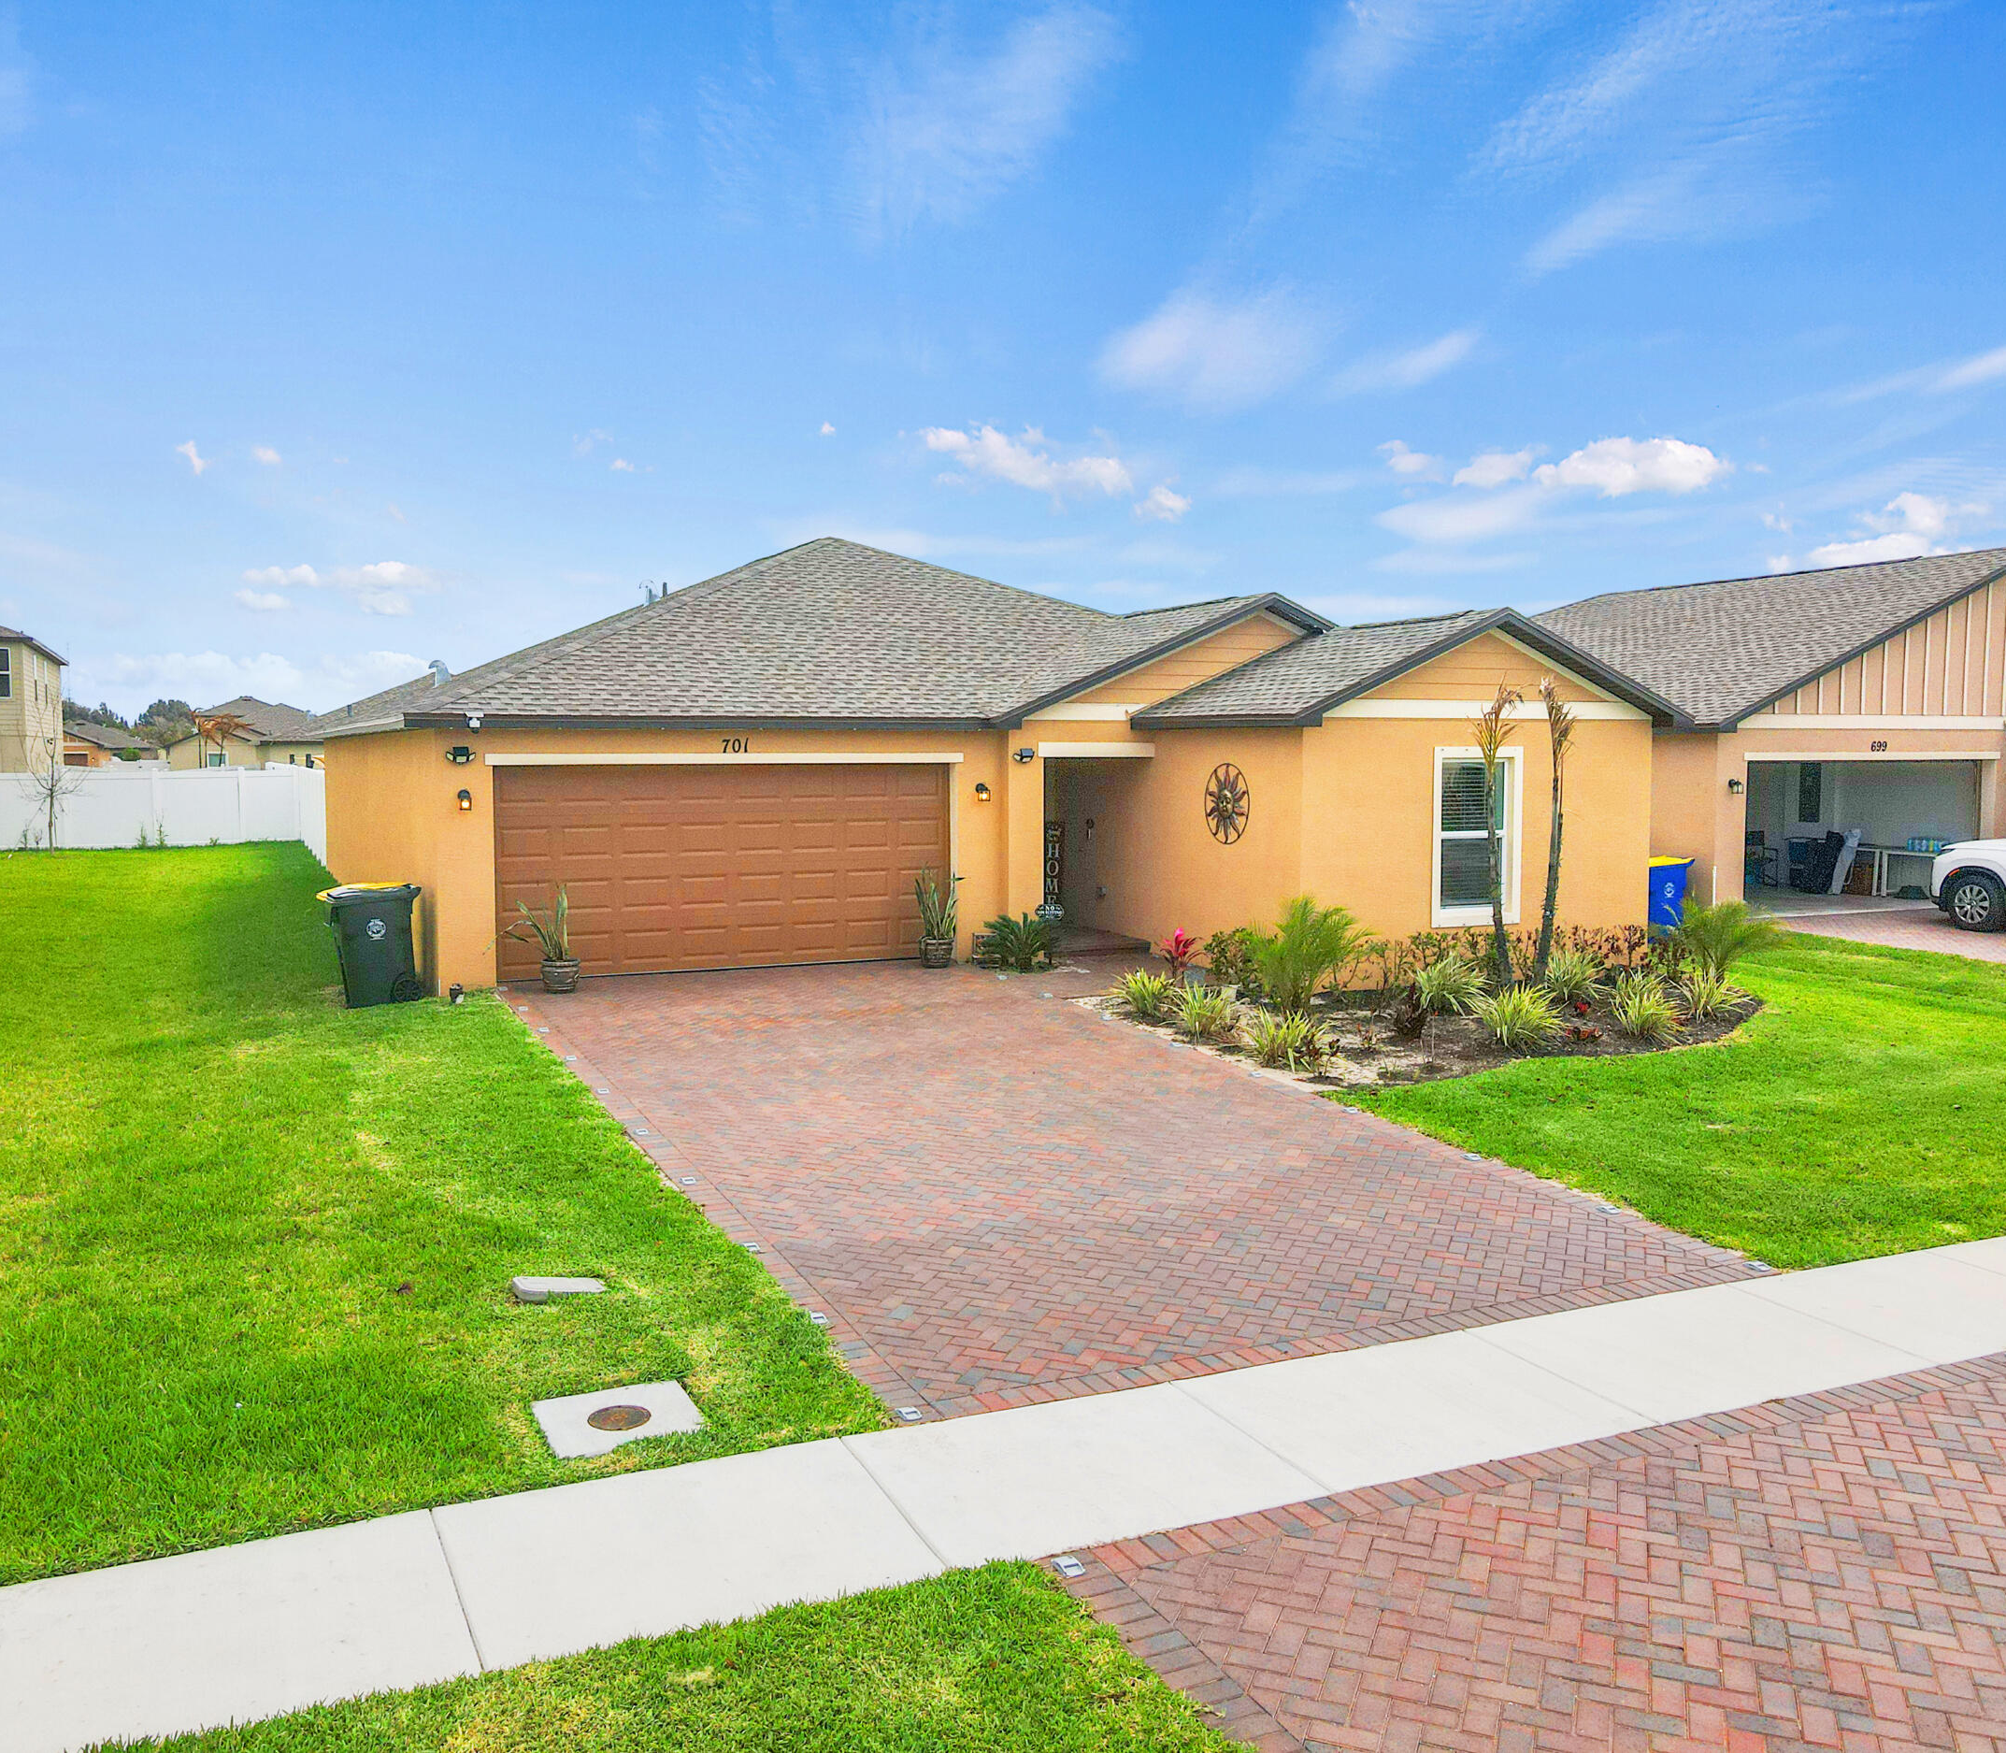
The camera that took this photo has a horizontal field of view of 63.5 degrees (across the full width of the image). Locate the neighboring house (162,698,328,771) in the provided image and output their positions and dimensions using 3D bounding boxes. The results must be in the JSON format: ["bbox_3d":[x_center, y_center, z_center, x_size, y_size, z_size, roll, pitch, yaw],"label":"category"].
[{"bbox_3d":[-39.430,-7.102,88.333,13.000,5.400,16.500,-2,5,-25],"label":"neighboring house"}]

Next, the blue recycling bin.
[{"bbox_3d":[8.905,0.312,21.981,0.850,1.080,0.660,-3,5,-34],"label":"blue recycling bin"}]

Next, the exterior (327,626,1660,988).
[{"bbox_3d":[-2.468,-1.324,23.641,12.300,3.850,18.800,-2,5,-25],"label":"exterior"}]

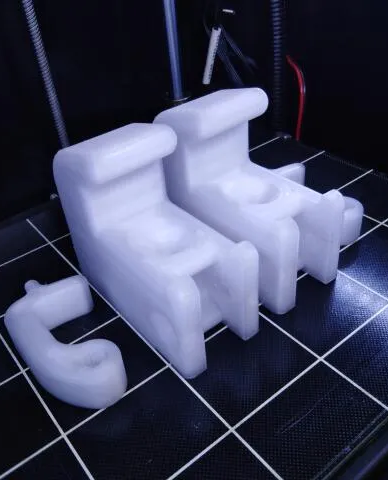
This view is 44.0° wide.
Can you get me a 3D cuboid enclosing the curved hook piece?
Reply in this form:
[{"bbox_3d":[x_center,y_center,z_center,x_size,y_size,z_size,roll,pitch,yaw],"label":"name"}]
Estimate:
[{"bbox_3d":[-0.048,0.035,0.181,0.037,0.018,0.065,-28,42,-27],"label":"curved hook piece"}]

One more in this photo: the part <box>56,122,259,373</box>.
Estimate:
[{"bbox_3d":[-0.015,-0.001,0.185,0.037,0.066,0.081,-28,42,-27],"label":"part"}]

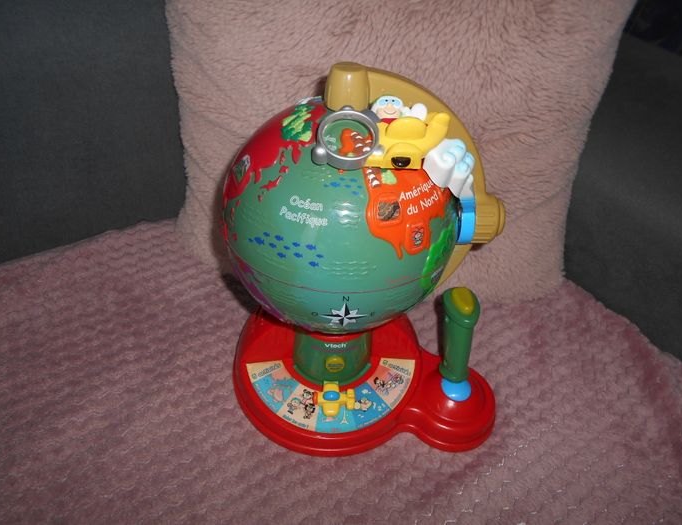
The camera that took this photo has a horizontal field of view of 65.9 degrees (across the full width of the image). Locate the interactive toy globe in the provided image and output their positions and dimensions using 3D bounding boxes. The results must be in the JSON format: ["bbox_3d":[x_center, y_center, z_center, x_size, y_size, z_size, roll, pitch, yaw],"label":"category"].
[{"bbox_3d":[0.028,-0.011,0.486,0.286,0.341,0.221,-1,42,-4],"label":"interactive toy globe"}]

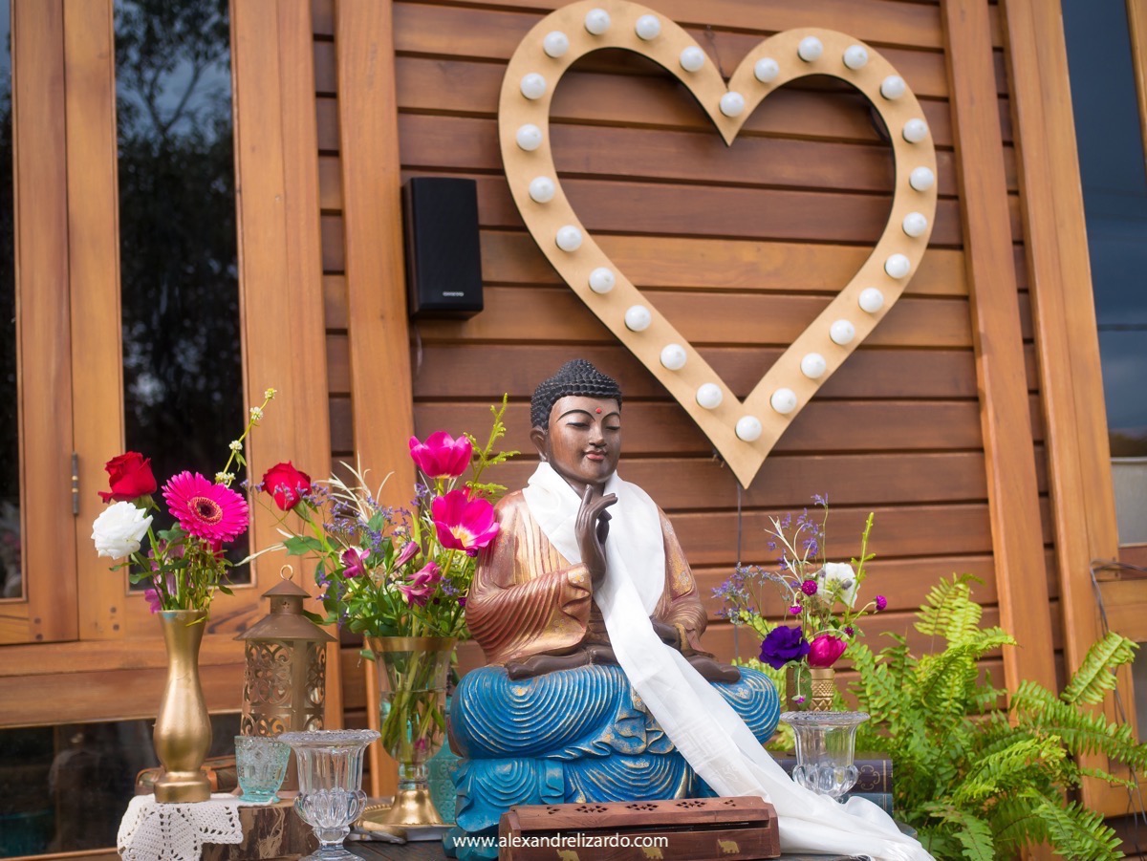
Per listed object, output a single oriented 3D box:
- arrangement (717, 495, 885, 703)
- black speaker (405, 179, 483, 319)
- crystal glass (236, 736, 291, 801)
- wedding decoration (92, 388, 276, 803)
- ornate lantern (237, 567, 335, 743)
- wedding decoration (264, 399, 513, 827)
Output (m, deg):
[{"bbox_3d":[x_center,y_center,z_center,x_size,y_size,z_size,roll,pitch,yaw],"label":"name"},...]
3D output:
[{"bbox_3d":[0.311,0.254,2.240,0.227,0.334,0.182,-2,-8,0],"label":"arrangement"},{"bbox_3d":[-0.225,-0.305,2.814,0.108,0.229,0.075,0,-9,-24],"label":"black speaker"},{"bbox_3d":[-0.386,0.420,2.060,0.068,0.078,0.068,-1,-8,-6],"label":"crystal glass"},{"bbox_3d":[-0.493,0.205,2.105,0.229,0.524,0.194,-1,-8,-9],"label":"wedding decoration"},{"bbox_3d":[-0.379,0.327,2.190,0.126,0.289,0.126,1,-8,-6],"label":"ornate lantern"},{"bbox_3d":[-0.239,0.234,2.187,0.333,0.560,0.267,-1,-8,-6],"label":"wedding decoration"}]

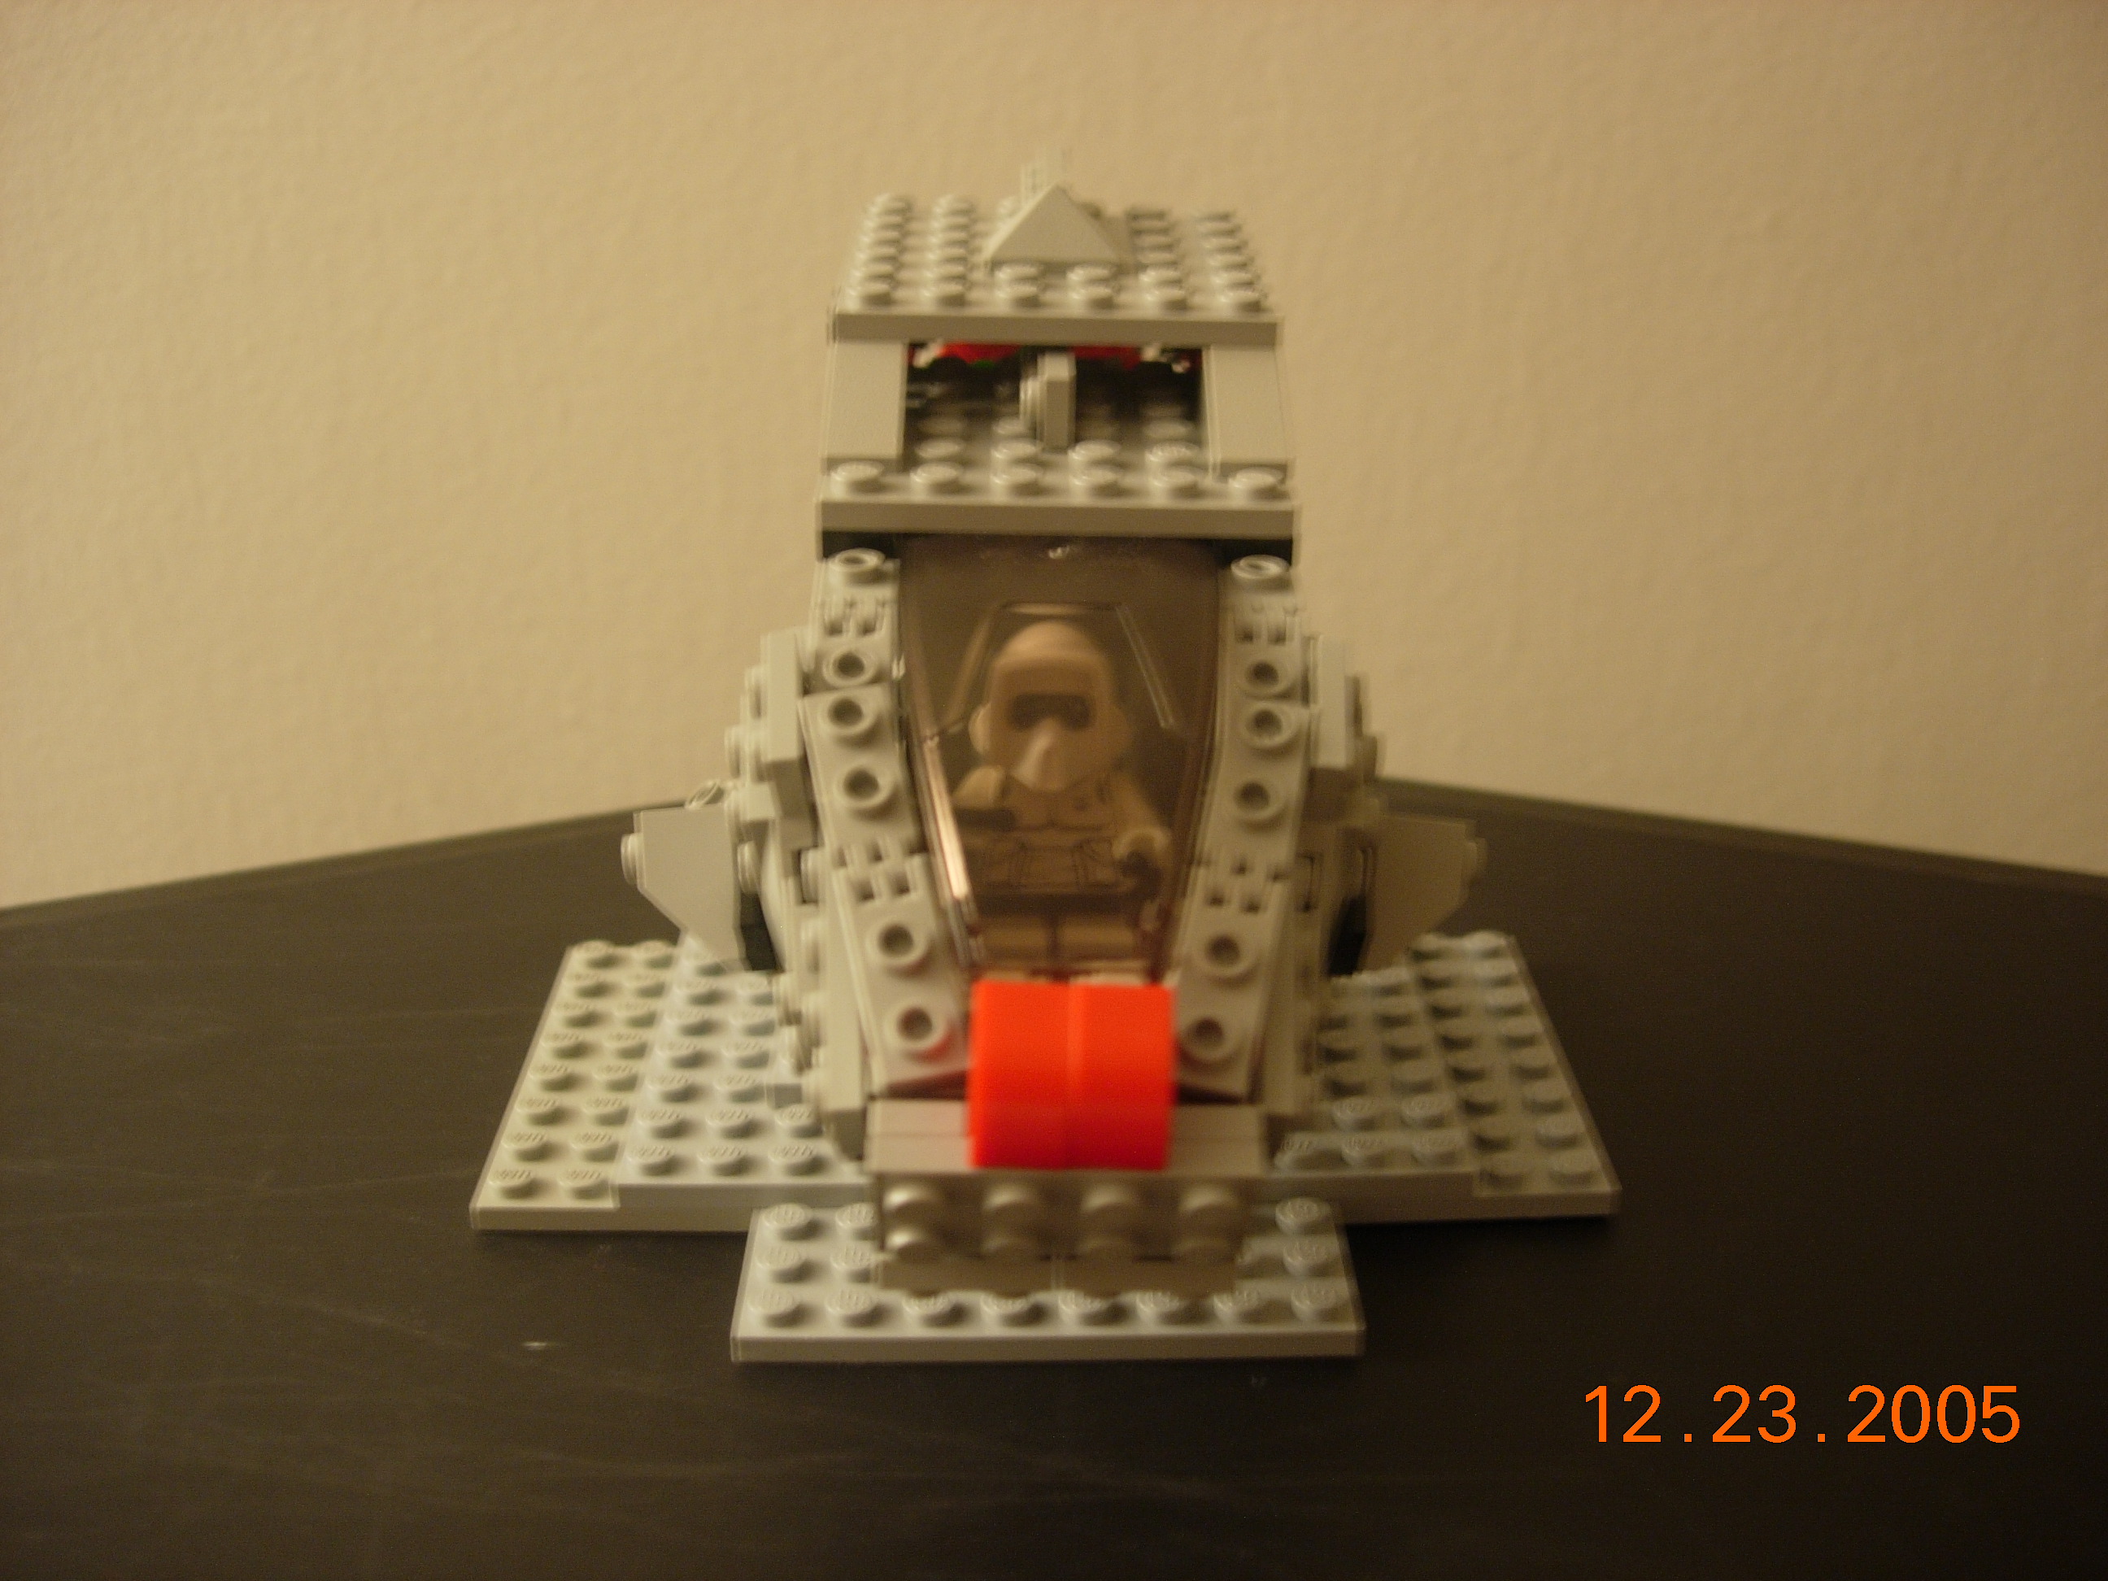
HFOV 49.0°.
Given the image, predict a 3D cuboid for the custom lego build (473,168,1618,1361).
[{"bbox_3d":[-0.001,-0.012,0.265,0.128,0.107,0.108,-1,23,-1],"label":"custom lego build"}]

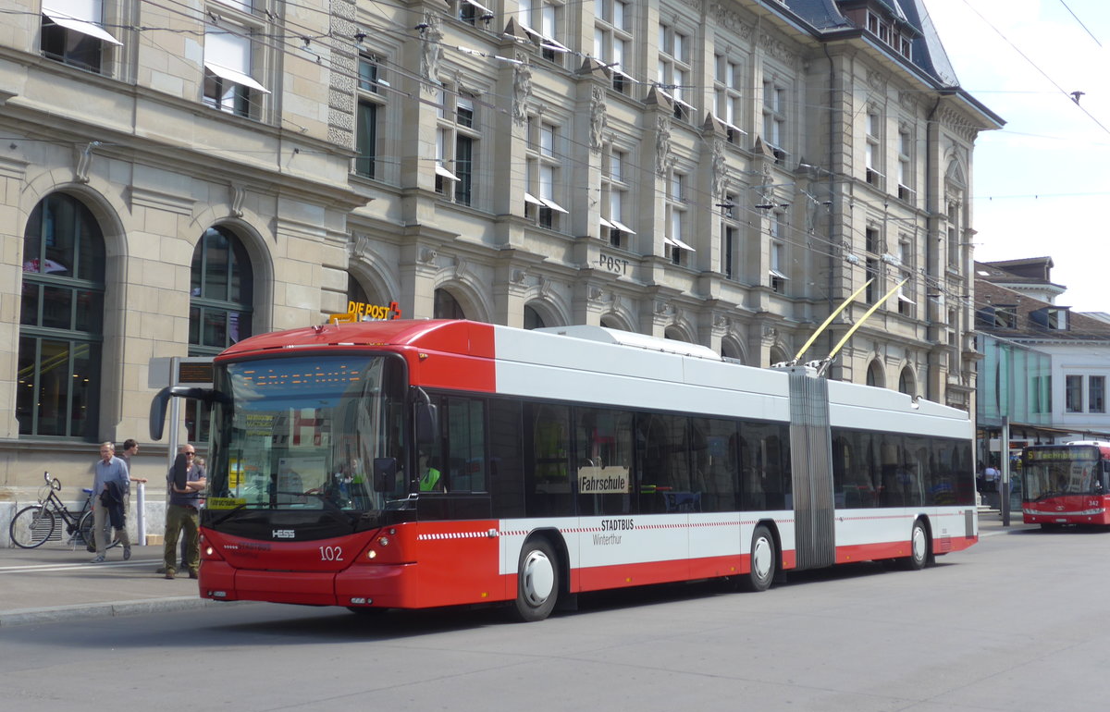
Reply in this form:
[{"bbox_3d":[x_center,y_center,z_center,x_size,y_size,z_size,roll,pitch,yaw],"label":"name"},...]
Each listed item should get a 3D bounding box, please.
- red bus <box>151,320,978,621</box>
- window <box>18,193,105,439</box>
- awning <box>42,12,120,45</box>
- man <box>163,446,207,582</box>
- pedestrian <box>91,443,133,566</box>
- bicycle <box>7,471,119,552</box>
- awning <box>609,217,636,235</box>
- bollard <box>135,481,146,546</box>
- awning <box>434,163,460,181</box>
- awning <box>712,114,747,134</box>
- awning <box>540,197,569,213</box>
[{"bbox_3d":[2.159,1.550,22.335,2.620,3.300,18.200,-2,-5,31],"label":"red bus"},{"bbox_3d":[-8.404,-0.698,26.433,0.300,4.220,2.200,-2,-5,31],"label":"window"},{"bbox_3d":[-8.037,-5.612,26.626,0.580,0.460,1.520,-2,-5,31],"label":"awning"},{"bbox_3d":[-4.704,1.978,20.000,0.540,1.730,0.400,2,-5,-14],"label":"man"},{"bbox_3d":[-6.358,2.100,22.500,0.530,1.740,0.620,-1,-5,28],"label":"pedestrian"},{"bbox_3d":[-7.724,2.438,24.800,1.780,1.200,0.600,2,-5,-7],"label":"bicycle"},{"bbox_3d":[1.942,-3.885,46.911,0.570,0.430,1.140,-2,-5,31],"label":"awning"},{"bbox_3d":[-7.000,2.678,26.600,0.150,1.080,0.150,-2,-5,31],"label":"bollard"},{"bbox_3d":[-2.862,-4.600,38.852,0.570,0.430,1.160,-2,-5,31],"label":"awning"},{"bbox_3d":[5.827,-7.965,53.638,0.570,0.440,2.470,-2,-5,31],"label":"awning"},{"bbox_3d":[-0.065,-4.093,42.624,0.540,0.380,0.970,-2,-5,31],"label":"awning"}]

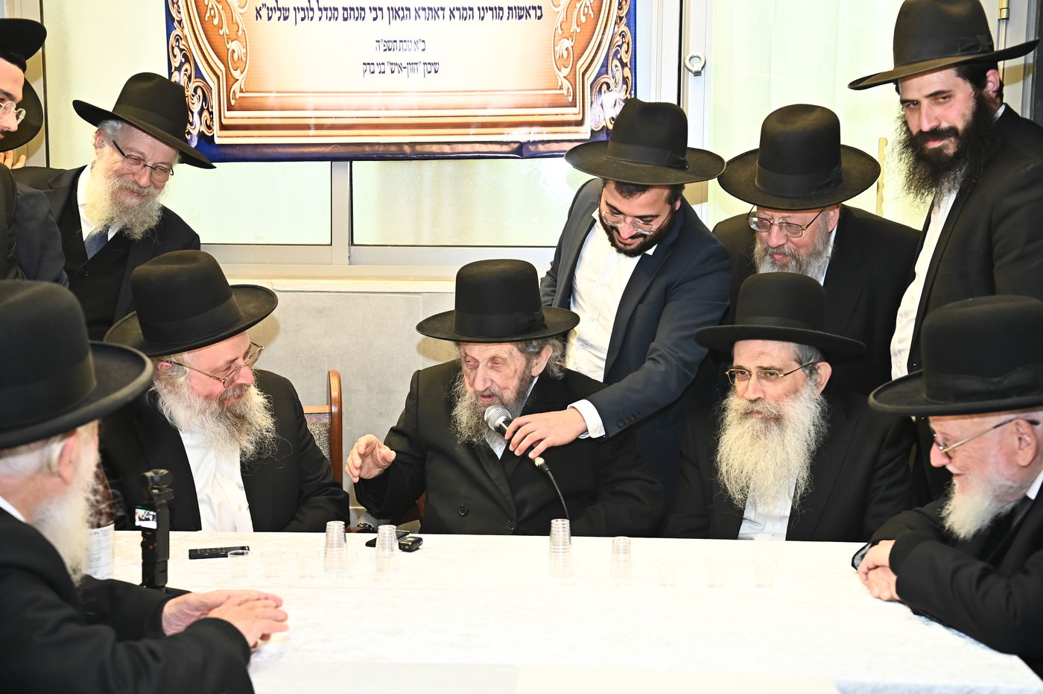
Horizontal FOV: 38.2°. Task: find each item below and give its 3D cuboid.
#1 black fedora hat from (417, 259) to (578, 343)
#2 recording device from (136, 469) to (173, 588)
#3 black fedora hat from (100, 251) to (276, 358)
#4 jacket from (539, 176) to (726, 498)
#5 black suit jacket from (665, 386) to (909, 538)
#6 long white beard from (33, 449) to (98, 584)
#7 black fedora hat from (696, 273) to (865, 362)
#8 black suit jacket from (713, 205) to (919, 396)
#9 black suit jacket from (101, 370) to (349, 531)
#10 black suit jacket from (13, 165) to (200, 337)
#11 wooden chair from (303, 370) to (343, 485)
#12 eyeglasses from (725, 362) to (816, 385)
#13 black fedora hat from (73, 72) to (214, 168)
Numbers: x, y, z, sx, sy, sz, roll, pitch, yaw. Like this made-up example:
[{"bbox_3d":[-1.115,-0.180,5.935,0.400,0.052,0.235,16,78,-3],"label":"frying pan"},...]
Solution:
[{"bbox_3d":[-0.045,-0.088,3.000,0.320,0.140,0.350,-3,12,1],"label":"black fedora hat"},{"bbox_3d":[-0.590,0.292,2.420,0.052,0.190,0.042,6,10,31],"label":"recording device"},{"bbox_3d":[-0.673,-0.100,3.020,0.350,0.140,0.325,-2,23,28],"label":"black fedora hat"},{"bbox_3d":[0.244,0.009,3.250,0.480,0.770,0.480,3,16,21],"label":"jacket"},{"bbox_3d":[0.543,0.382,3.051,0.520,0.600,0.390,3,10,15],"label":"black suit jacket"},{"bbox_3d":[-0.678,0.247,2.200,0.140,0.210,0.150,1,8,-36],"label":"long white beard"},{"bbox_3d":[0.505,-0.059,2.940,0.325,0.140,0.355,4,-5,28],"label":"black fedora hat"},{"bbox_3d":[0.645,0.065,3.307,0.520,0.750,0.360,5,17,14],"label":"black suit jacket"},{"bbox_3d":[-0.628,0.354,3.073,0.540,0.620,0.420,-2,10,-18],"label":"black suit jacket"},{"bbox_3d":[-0.987,-0.052,3.550,0.530,0.780,0.330,4,12,-18],"label":"black suit jacket"},{"bbox_3d":[-0.605,0.576,3.180,0.470,1.000,0.550,-1,9,-10],"label":"wooden chair"},{"bbox_3d":[0.499,0.048,2.979,0.140,0.042,0.140,5,15,42],"label":"eyeglasses"},{"bbox_3d":[-0.782,-0.473,3.130,0.320,0.135,0.350,21,8,-32],"label":"black fedora hat"}]

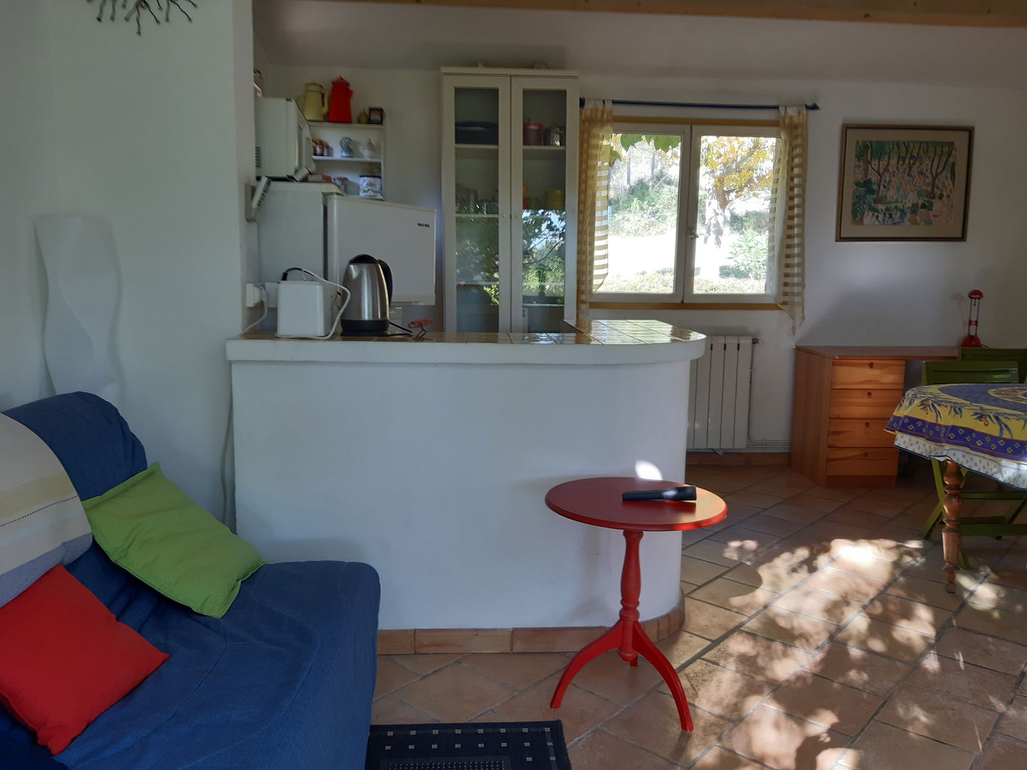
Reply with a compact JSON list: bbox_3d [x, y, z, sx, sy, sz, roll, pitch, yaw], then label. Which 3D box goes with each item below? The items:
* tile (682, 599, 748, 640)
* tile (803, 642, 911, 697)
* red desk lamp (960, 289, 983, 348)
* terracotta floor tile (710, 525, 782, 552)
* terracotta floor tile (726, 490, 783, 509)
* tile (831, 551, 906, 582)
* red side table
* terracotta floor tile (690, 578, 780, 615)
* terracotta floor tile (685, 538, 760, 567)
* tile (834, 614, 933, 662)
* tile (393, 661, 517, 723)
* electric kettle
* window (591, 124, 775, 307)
[{"bbox_3d":[0.653,0.803,2.637,0.242,0.012,0.250,8,11,42],"label":"tile"},{"bbox_3d":[1.041,0.864,2.337,0.244,0.015,0.252,7,10,42],"label":"tile"},{"bbox_3d":[2.802,-0.402,4.704,0.130,0.356,0.140,4,8,25],"label":"red desk lamp"},{"bbox_3d":[1.069,0.716,3.556,0.248,0.015,0.248,7,10,41],"label":"terracotta floor tile"},{"bbox_3d":[1.318,0.632,4.217,0.248,0.015,0.248,7,10,41],"label":"terracotta floor tile"},{"bbox_3d":[1.438,0.743,3.136,0.242,0.012,0.250,8,11,42],"label":"tile"},{"bbox_3d":[0.317,0.596,2.126,0.473,0.577,0.473,1,7,0],"label":"red side table"},{"bbox_3d":[0.832,0.799,2.900,0.248,0.015,0.248,7,10,41],"label":"terracotta floor tile"},{"bbox_3d":[0.889,0.733,3.330,0.244,0.015,0.252,7,10,42],"label":"terracotta floor tile"},{"bbox_3d":[1.205,0.829,2.505,0.242,0.012,0.250,8,11,42],"label":"tile"},{"bbox_3d":[-0.165,0.882,2.185,0.248,0.015,0.248,7,10,41],"label":"tile"},{"bbox_3d":[-0.456,-0.284,2.423,0.155,0.246,0.200,5,9,27],"label":"electric kettle"},{"bbox_3d":[1.067,-1.038,4.731,1.149,1.076,0.070,0,7,-3],"label":"window"}]

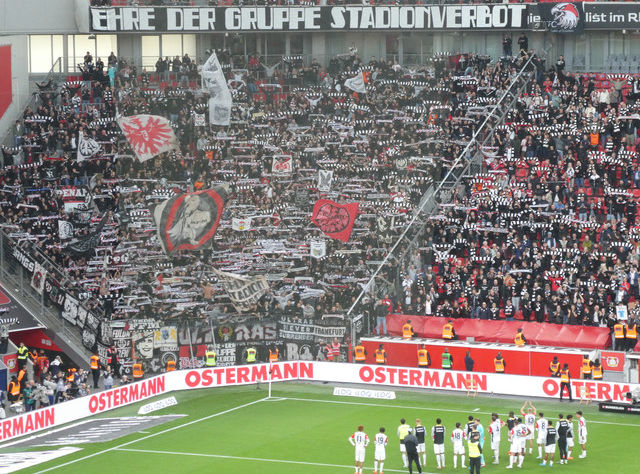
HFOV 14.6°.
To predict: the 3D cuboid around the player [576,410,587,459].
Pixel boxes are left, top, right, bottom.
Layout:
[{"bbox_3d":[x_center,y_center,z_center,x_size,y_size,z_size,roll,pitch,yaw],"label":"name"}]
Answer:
[{"bbox_3d":[10.513,7.923,100.233,0.420,1.860,0.500,1,6,14],"label":"player"}]

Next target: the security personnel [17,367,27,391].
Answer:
[{"bbox_3d":[-13.644,6.789,114.833,0.380,1.800,0.520,-5,7,-35],"label":"security personnel"}]

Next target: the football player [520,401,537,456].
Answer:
[{"bbox_3d":[8.434,7.715,101.011,0.640,2.150,0.450,-1,6,-5],"label":"football player"}]

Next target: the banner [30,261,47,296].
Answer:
[{"bbox_3d":[-14.257,2.094,126.686,0.080,1.280,0.980,-6,28,-43],"label":"banner"}]

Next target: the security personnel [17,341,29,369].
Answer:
[{"bbox_3d":[-14.341,6.004,120.490,0.560,1.820,0.360,1,6,14],"label":"security personnel"}]

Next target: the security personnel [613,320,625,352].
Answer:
[{"bbox_3d":[14.177,4.829,118.435,0.550,1.780,0.450,1,6,12],"label":"security personnel"}]

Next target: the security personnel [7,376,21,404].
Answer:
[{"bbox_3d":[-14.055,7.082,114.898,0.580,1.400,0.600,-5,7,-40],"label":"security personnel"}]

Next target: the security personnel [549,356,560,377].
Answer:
[{"bbox_3d":[10.922,6.429,115.992,0.550,1.780,0.450,2,6,22],"label":"security personnel"}]

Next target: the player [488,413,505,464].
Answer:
[{"bbox_3d":[6.980,8.046,99.029,0.600,1.920,0.450,-4,6,-30],"label":"player"}]

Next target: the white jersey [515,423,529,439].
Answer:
[{"bbox_3d":[7.932,7.707,98.600,0.550,0.660,0.340,-1,6,-5],"label":"white jersey"}]

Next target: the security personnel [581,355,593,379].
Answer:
[{"bbox_3d":[12.246,6.338,114.725,0.560,1.800,0.400,2,6,26],"label":"security personnel"}]

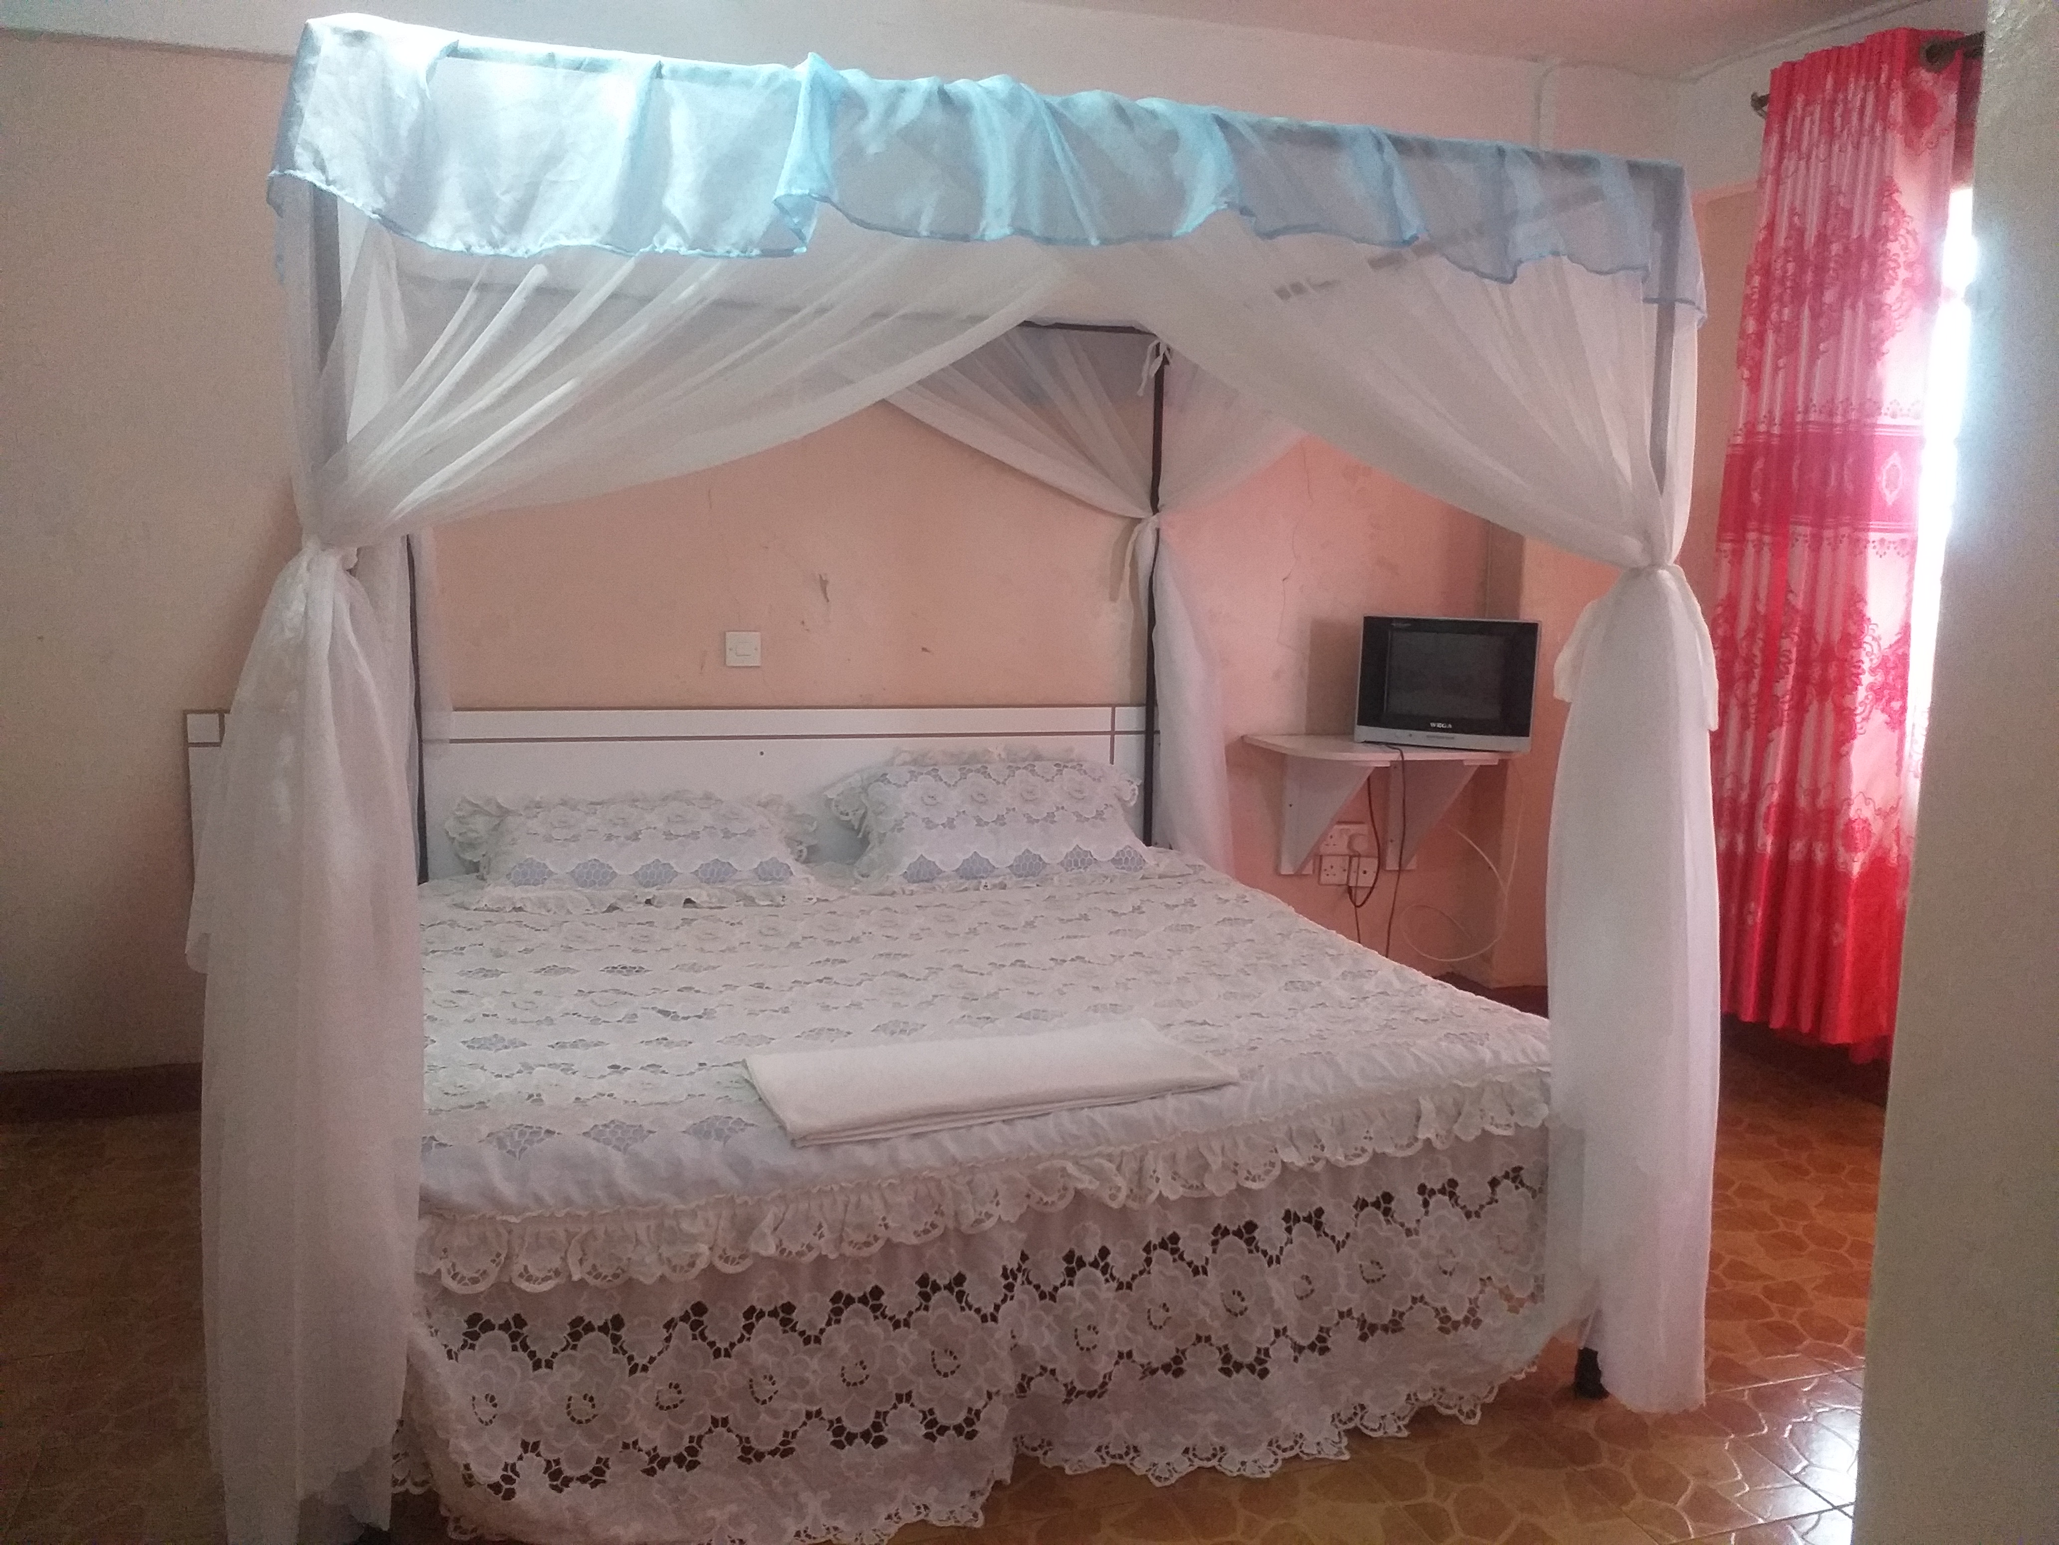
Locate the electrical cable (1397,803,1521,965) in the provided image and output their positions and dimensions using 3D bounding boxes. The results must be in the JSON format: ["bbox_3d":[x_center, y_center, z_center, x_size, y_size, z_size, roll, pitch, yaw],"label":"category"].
[{"bbox_3d":[1.195,0.305,4.486,0.330,0.430,0.140,-1,7,-17],"label":"electrical cable"}]

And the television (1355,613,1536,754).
[{"bbox_3d":[1.148,-0.251,4.403,0.450,0.338,0.360,3,7,18],"label":"television"}]

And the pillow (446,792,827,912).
[{"bbox_3d":[-0.874,0.172,3.632,0.800,0.180,0.480,-1,7,-17],"label":"pillow"}]

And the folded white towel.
[{"bbox_3d":[-0.057,0.424,2.263,0.630,0.040,0.350,-2,8,-24],"label":"folded white towel"}]

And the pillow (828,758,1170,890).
[{"bbox_3d":[-0.086,0.107,3.891,0.780,0.260,0.460,-1,7,-17],"label":"pillow"}]

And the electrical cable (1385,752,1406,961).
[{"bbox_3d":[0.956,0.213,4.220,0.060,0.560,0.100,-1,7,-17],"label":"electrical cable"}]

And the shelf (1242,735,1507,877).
[{"bbox_3d":[0.930,0.120,4.379,0.580,0.400,0.440,-1,7,-17],"label":"shelf"}]

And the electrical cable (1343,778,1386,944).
[{"bbox_3d":[0.949,0.249,4.549,0.110,0.470,0.100,-1,7,-17],"label":"electrical cable"}]

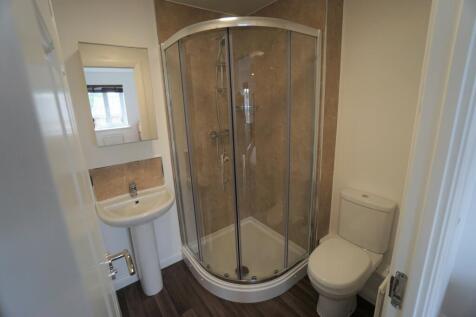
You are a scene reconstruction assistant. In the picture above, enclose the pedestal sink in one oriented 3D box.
[{"bbox_3d":[-0.723,0.722,1.566,0.538,0.838,0.458,-11,16,-34],"label":"pedestal sink"}]

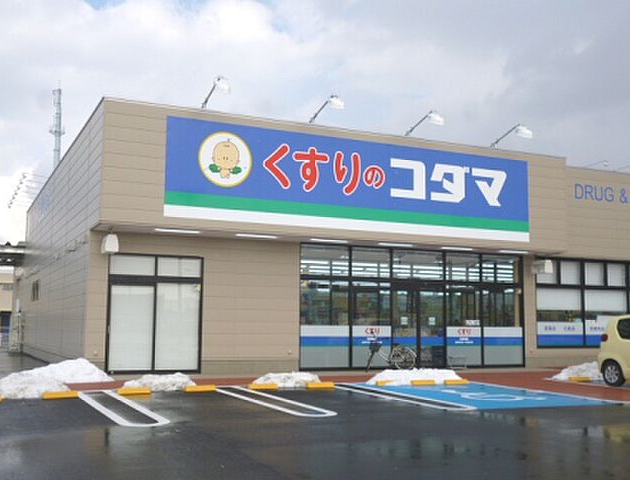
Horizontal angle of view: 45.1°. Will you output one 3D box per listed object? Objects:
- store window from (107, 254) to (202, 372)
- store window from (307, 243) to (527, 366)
[{"bbox_3d":[-3.715,1.743,17.744,2.206,2.747,0.180,3,-6,-24],"label":"store window"},{"bbox_3d":[2.851,1.895,20.763,7.161,3.206,0.200,3,-6,-24],"label":"store window"}]

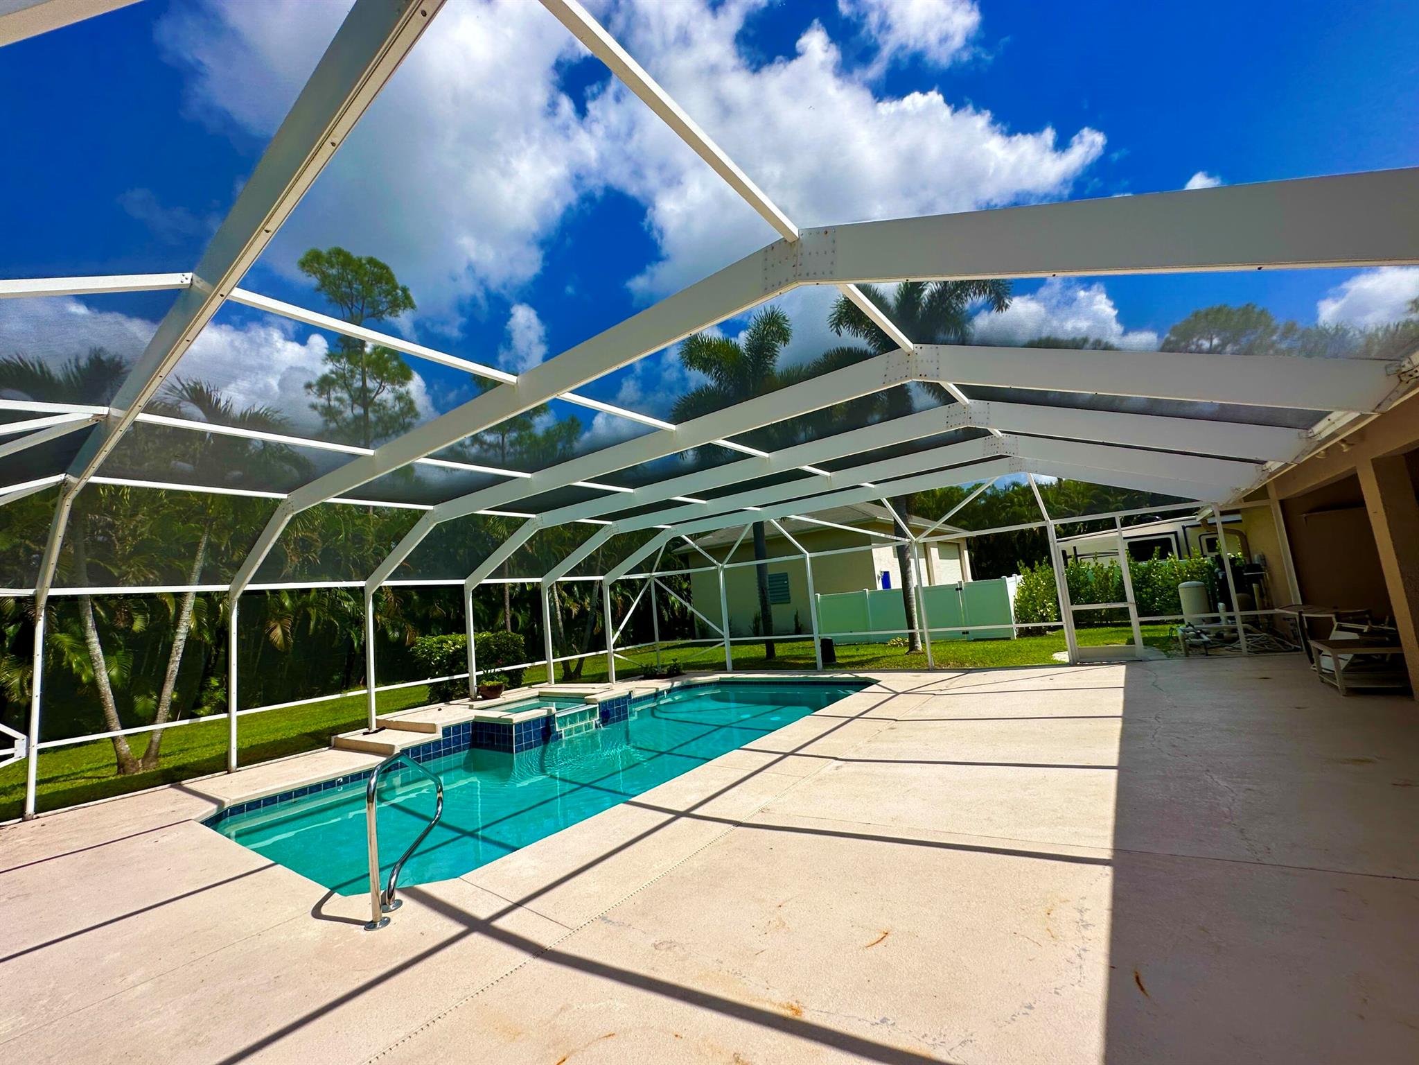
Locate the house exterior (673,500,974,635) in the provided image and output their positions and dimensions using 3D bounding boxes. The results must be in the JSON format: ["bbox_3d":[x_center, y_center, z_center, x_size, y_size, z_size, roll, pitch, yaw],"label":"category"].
[{"bbox_3d":[7.909,1.614,34.069,11.060,7.330,18.010,-10,-9,35],"label":"house exterior"}]

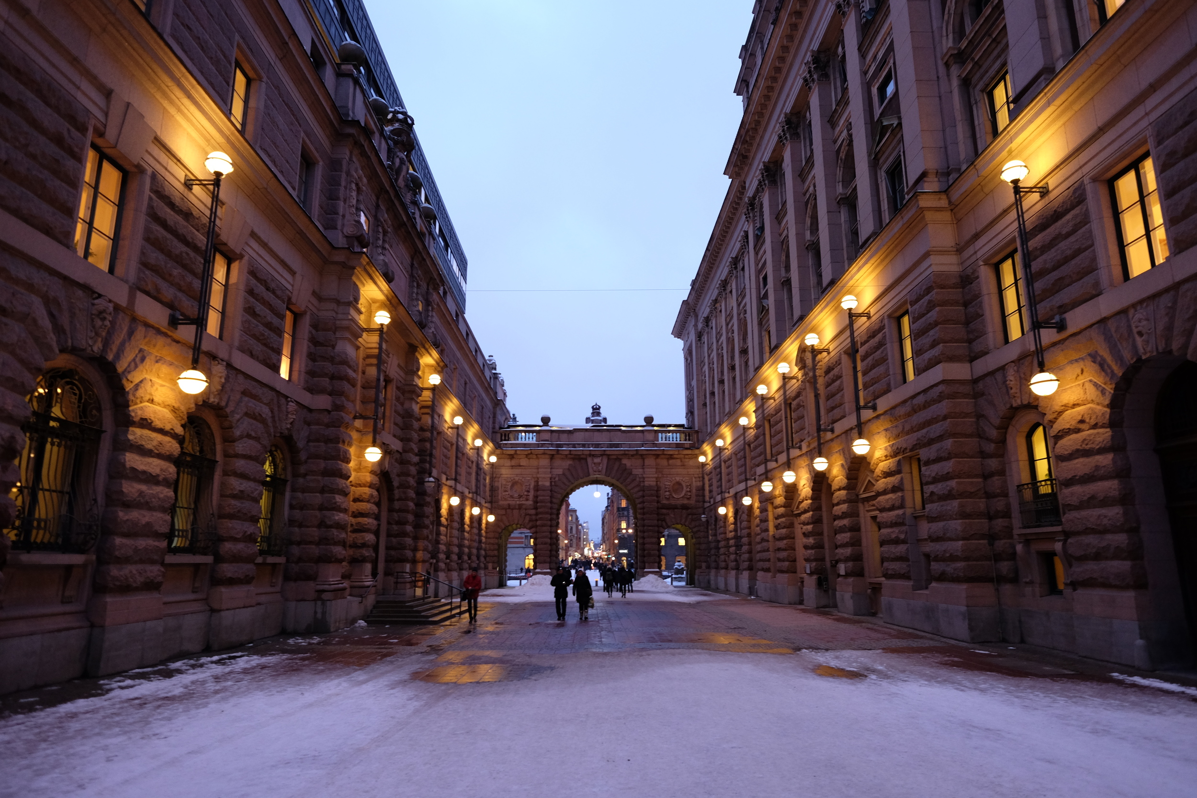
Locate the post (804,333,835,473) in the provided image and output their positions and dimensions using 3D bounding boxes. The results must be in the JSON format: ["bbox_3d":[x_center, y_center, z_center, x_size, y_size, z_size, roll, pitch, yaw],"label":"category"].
[{"bbox_3d":[8.147,0.064,25.533,0.907,5.231,0.558,0,-13,-1],"label":"post"}]

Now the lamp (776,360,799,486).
[{"bbox_3d":[8.621,1.052,31.485,0.860,5.520,0.570,0,-13,-1],"label":"lamp"}]

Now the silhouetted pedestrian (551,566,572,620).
[{"bbox_3d":[-1.255,6.519,23.418,0.660,1.750,0.450,1,-13,-3],"label":"silhouetted pedestrian"}]

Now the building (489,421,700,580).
[{"bbox_3d":[-0.159,9.206,61.933,18.182,13.973,5.766,0,-13,-1],"label":"building"}]

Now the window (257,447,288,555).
[{"bbox_3d":[-9.140,2.860,19.504,0.400,3.050,1.750,0,-13,-1],"label":"window"}]

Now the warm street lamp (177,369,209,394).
[{"bbox_3d":[-8.279,-0.353,14.258,0.560,0.540,0.560,0,-13,-1],"label":"warm street lamp"}]

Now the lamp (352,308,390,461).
[{"bbox_3d":[-7.511,-0.465,23.265,0.907,5.231,0.558,0,-13,-1],"label":"lamp"}]

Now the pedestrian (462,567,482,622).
[{"bbox_3d":[-4.087,6.338,22.604,0.620,1.706,0.450,0,-13,-1],"label":"pedestrian"}]

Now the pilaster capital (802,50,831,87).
[{"bbox_3d":[8.913,-13.126,28.574,0.814,1.395,1.325,0,-13,-1],"label":"pilaster capital"}]

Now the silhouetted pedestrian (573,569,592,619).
[{"bbox_3d":[-0.538,6.635,23.796,0.620,1.704,0.420,0,-13,-1],"label":"silhouetted pedestrian"}]

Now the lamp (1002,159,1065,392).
[{"bbox_3d":[8.967,-2.564,14.269,0.907,5.231,0.558,0,-13,-1],"label":"lamp"}]

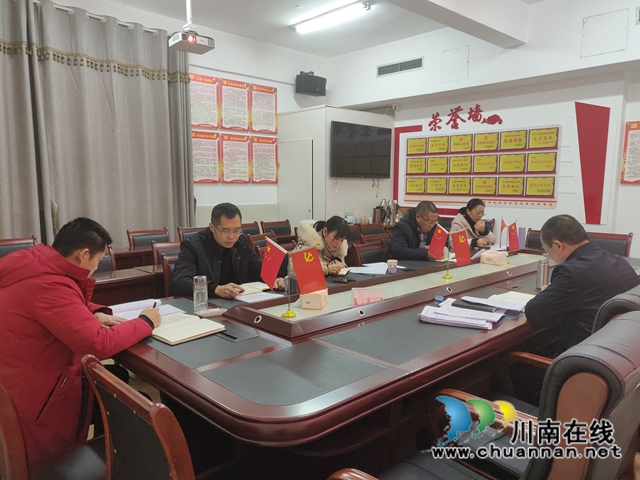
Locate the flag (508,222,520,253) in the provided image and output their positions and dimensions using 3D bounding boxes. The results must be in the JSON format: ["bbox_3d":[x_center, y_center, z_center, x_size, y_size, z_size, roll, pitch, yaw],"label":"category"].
[{"bbox_3d":[1.475,-0.017,3.488,0.010,0.206,0.139,0,-10,-3],"label":"flag"}]

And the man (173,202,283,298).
[{"bbox_3d":[-0.647,0.414,2.900,0.610,1.290,0.720,-5,9,-38],"label":"man"}]

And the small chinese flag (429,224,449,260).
[{"bbox_3d":[0.793,0.023,3.114,0.010,0.206,0.139,-3,27,-25],"label":"small chinese flag"}]

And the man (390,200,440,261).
[{"bbox_3d":[0.834,0.287,4.180,0.560,1.250,0.720,-6,9,-43],"label":"man"}]

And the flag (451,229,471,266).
[{"bbox_3d":[0.893,0.049,2.900,0.010,0.206,0.139,-3,-11,-25],"label":"flag"}]

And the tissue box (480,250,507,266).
[{"bbox_3d":[1.345,0.144,3.568,0.100,0.080,0.175,-6,9,-43],"label":"tissue box"}]

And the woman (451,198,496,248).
[{"bbox_3d":[1.581,0.203,4.899,0.490,1.240,0.670,-6,9,-43],"label":"woman"}]

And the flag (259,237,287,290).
[{"bbox_3d":[-0.233,0.120,2.195,0.010,0.206,0.139,-7,31,-46],"label":"flag"}]

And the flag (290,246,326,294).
[{"bbox_3d":[-0.051,0.141,2.039,0.139,0.200,0.010,-17,-5,37],"label":"flag"}]

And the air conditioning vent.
[{"bbox_3d":[1.199,-2.574,6.914,0.040,0.150,0.860,-6,9,-43],"label":"air conditioning vent"}]

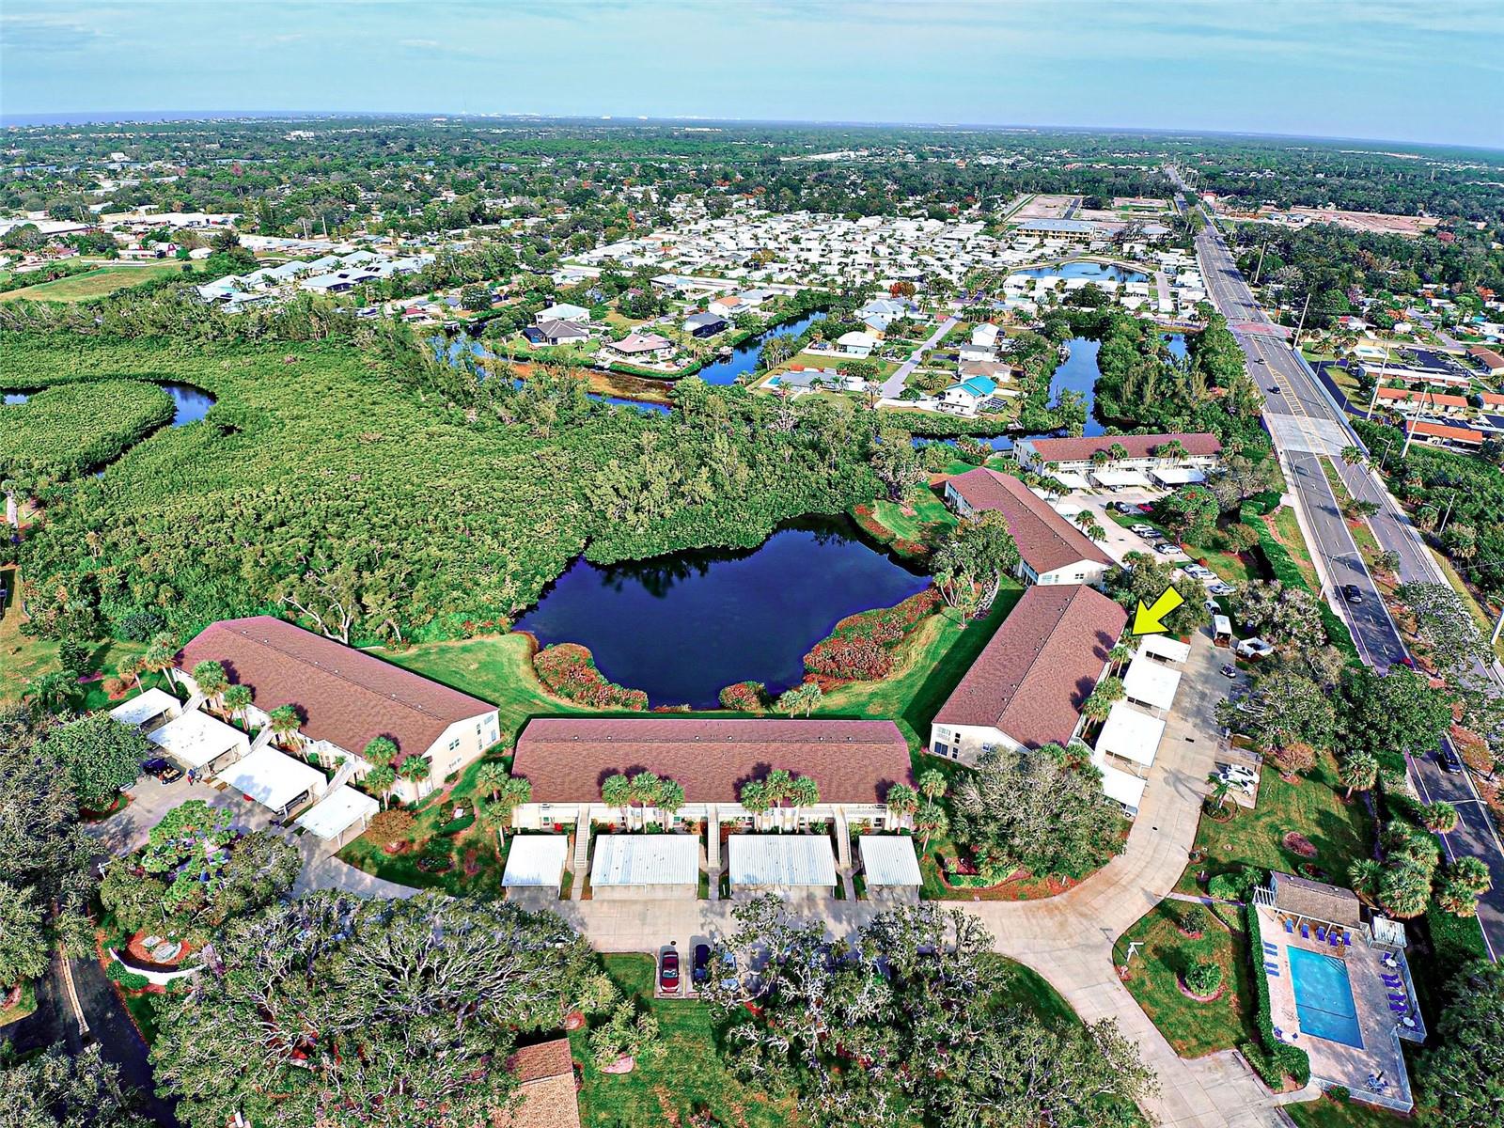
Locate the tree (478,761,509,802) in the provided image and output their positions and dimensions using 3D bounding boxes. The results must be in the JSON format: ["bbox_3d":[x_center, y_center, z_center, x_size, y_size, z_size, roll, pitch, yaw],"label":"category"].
[{"bbox_3d":[-33.701,30.505,97.173,4.300,8.000,4.300,1,30,0],"label":"tree"}]

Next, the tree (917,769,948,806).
[{"bbox_3d":[24.160,31.321,99.459,3.951,7.719,3.951,1,28,0],"label":"tree"}]

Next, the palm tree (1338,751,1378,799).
[{"bbox_3d":[85.162,30.553,103.930,5.065,7.111,5.065,1,28,0],"label":"palm tree"}]

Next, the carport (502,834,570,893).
[{"bbox_3d":[-26.603,37.491,91.343,6.686,2.634,7.294,0,28,-1],"label":"carport"}]

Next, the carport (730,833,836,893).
[{"bbox_3d":[3.648,37.602,91.849,12.840,2.550,7.100,0,31,-1],"label":"carport"}]

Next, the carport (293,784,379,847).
[{"bbox_3d":[-54.045,33.345,96.962,6.630,2.550,7.030,16,34,23],"label":"carport"}]

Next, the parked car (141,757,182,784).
[{"bbox_3d":[-82.928,29.056,103.858,5.000,1.750,1.950,15,34,21],"label":"parked car"}]

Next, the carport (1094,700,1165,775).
[{"bbox_3d":[57.579,26.729,112.290,7.200,2.700,12.200,19,35,27],"label":"carport"}]

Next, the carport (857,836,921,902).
[{"bbox_3d":[17.059,37.698,92.133,6.710,2.550,7.010,1,31,-1],"label":"carport"}]

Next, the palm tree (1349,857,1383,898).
[{"bbox_3d":[74.255,38.877,89.841,4.052,5.349,4.052,1,28,0],"label":"palm tree"}]

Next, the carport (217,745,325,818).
[{"bbox_3d":[-65.856,30.125,101.874,12.900,2.700,7.000,15,33,22],"label":"carport"}]

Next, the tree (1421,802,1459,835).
[{"bbox_3d":[89.516,34.076,96.778,4.700,6.400,4.700,1,31,0],"label":"tree"}]

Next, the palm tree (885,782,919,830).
[{"bbox_3d":[19.397,32.255,96.063,4.300,8.100,4.300,1,30,0],"label":"palm tree"}]

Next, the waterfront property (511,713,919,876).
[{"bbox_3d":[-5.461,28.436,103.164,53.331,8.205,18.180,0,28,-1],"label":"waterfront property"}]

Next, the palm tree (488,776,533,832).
[{"bbox_3d":[-30.233,31.625,94.792,4.700,8.600,4.700,1,30,0],"label":"palm tree"}]

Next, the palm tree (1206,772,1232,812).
[{"bbox_3d":[64.535,31.487,101.935,3.700,5.200,3.700,1,30,0],"label":"palm tree"}]

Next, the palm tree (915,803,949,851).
[{"bbox_3d":[22.618,33.823,93.351,4.500,8.100,4.500,1,31,0],"label":"palm tree"}]

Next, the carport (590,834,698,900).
[{"bbox_3d":[-13.082,37.429,91.583,12.790,2.550,6.890,0,31,-2],"label":"carport"}]

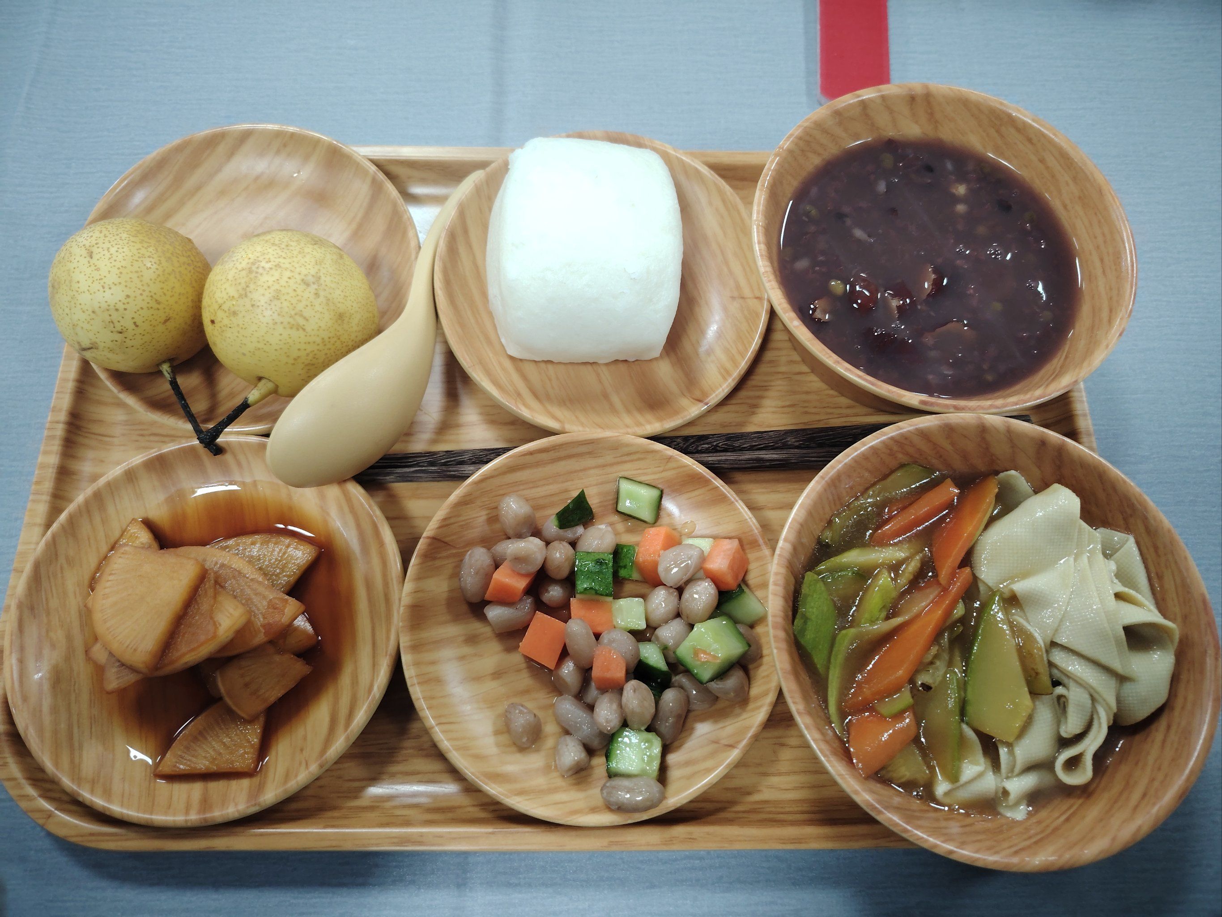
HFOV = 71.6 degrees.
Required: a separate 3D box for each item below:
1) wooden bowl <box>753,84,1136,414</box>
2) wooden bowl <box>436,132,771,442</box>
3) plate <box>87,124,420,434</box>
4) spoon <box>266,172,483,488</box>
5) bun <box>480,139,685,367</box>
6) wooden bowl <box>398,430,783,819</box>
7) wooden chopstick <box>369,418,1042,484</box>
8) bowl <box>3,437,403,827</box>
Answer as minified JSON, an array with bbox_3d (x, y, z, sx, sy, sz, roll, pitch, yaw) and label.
[{"bbox_3d":[0.117,-0.069,0.323,0.133,0.055,0.133,0,72,-2],"label":"wooden bowl"},{"bbox_3d":[-0.003,-0.064,0.332,0.127,0.027,0.127,0,72,-2],"label":"wooden bowl"},{"bbox_3d":[-0.136,-0.066,0.326,0.127,0.027,0.127,0,72,-2],"label":"plate"},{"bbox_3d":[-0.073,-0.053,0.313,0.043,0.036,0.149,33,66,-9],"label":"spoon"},{"bbox_3d":[-0.010,-0.080,0.318,0.072,0.049,0.078,1,72,-1],"label":"bun"},{"bbox_3d":[-0.006,0.056,0.293,0.127,0.027,0.127,0,72,-2],"label":"wooden bowl"},{"bbox_3d":[0.029,-0.002,0.323,0.268,0.008,0.017,-3,72,-3],"label":"wooden chopstick"},{"bbox_3d":[-0.132,0.056,0.290,0.127,0.027,0.127,0,72,-2],"label":"bowl"}]

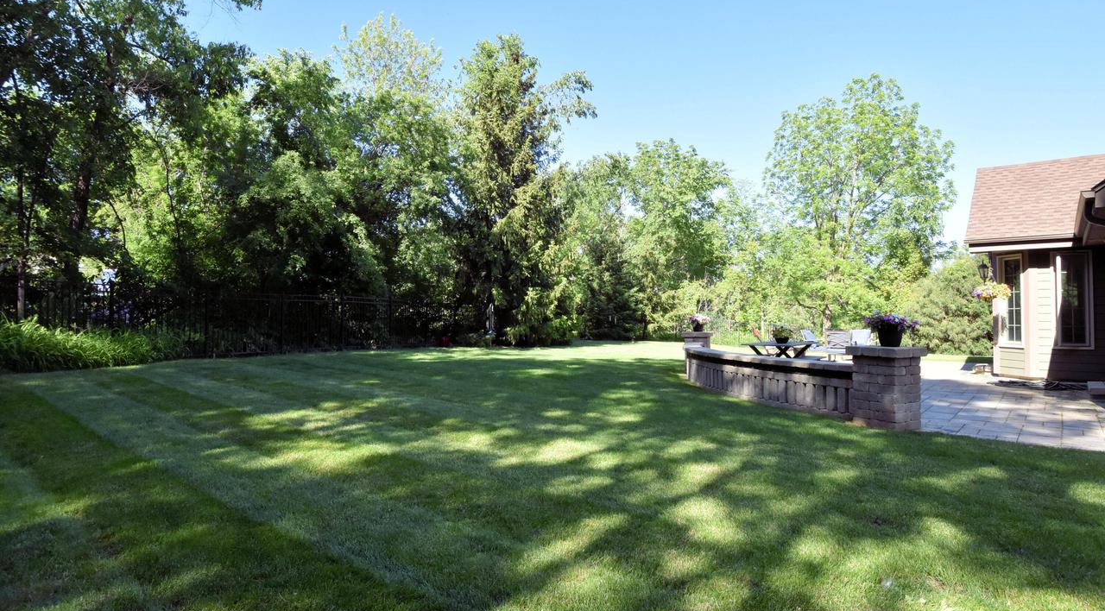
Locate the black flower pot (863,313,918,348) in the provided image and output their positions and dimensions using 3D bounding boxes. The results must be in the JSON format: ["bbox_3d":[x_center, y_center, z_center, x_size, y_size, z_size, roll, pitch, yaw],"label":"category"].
[{"bbox_3d":[3.940,0.266,6.796,0.640,0.410,0.580,0,-1,0],"label":"black flower pot"}]

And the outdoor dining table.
[{"bbox_3d":[4.760,1.143,12.096,0.940,0.745,2.000,-1,-2,38],"label":"outdoor dining table"}]

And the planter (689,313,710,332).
[{"bbox_3d":[3.356,0.420,13.294,0.470,0.420,0.450,0,-1,0],"label":"planter"}]

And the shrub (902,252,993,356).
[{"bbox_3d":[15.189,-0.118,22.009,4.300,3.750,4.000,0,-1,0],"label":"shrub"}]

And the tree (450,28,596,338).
[{"bbox_3d":[-1.458,-5.319,27.138,6.400,14.300,6.200,0,-1,0],"label":"tree"}]

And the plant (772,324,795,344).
[{"bbox_3d":[4.772,0.570,12.090,0.480,0.400,0.460,0,-1,0],"label":"plant"}]

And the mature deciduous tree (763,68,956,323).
[{"bbox_3d":[14.931,-4.588,28.420,9.000,13.000,8.600,0,-1,0],"label":"mature deciduous tree"}]

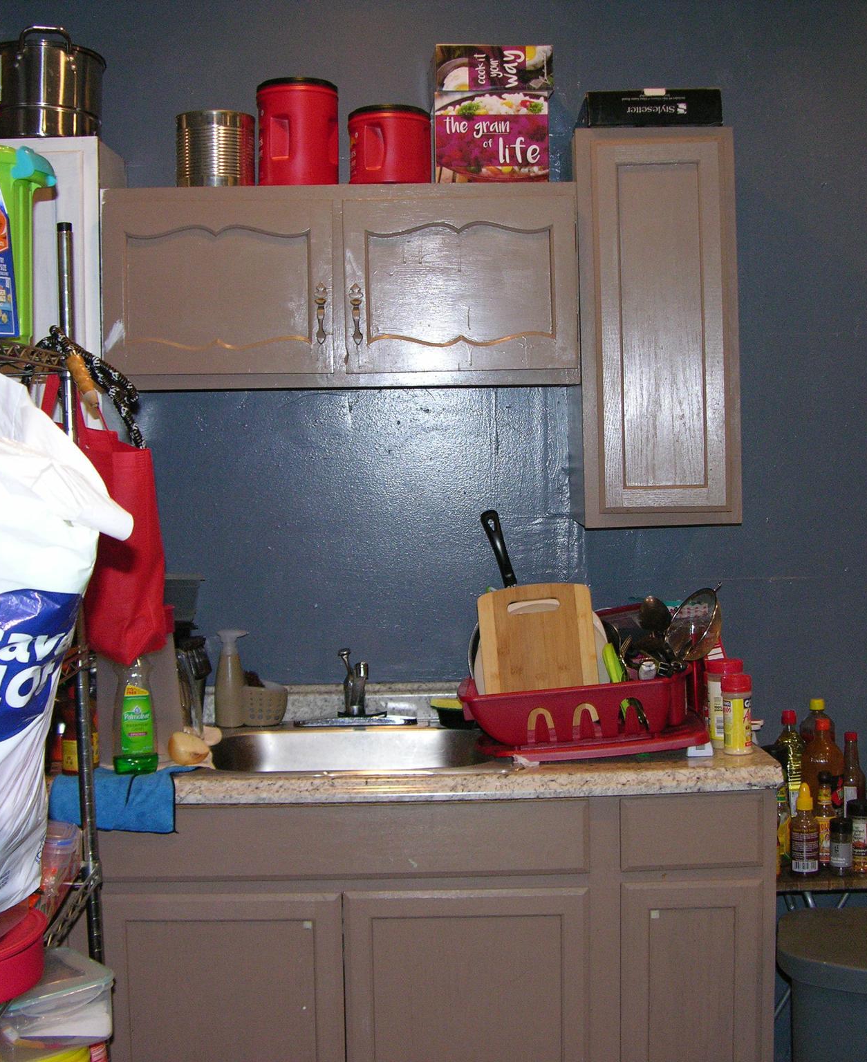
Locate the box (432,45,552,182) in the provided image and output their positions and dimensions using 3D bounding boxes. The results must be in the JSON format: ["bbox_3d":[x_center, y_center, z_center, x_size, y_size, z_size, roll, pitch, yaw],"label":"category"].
[{"bbox_3d":[0.112,-0.798,2.856,0.227,0.279,0.190,-1,3,-1],"label":"box"}]

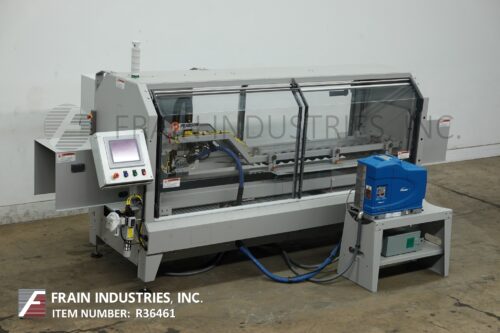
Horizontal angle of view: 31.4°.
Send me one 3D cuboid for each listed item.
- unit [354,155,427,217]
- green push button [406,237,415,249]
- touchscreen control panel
[{"bbox_3d":[1.241,0.163,7.862,0.600,0.475,0.295,-6,17,-32],"label":"unit"},{"bbox_3d":[1.438,0.685,7.910,0.085,0.090,0.020,-6,17,-32],"label":"green push button"},{"bbox_3d":[-0.976,-0.060,6.818,0.403,0.399,0.125,-6,-10,-34],"label":"touchscreen control panel"}]

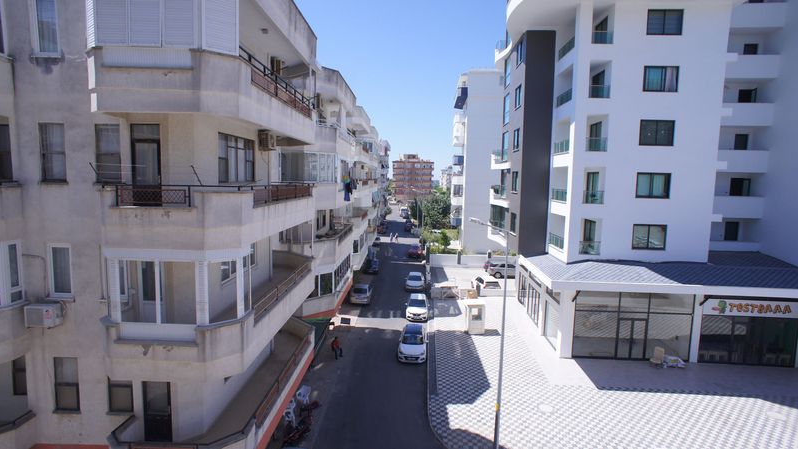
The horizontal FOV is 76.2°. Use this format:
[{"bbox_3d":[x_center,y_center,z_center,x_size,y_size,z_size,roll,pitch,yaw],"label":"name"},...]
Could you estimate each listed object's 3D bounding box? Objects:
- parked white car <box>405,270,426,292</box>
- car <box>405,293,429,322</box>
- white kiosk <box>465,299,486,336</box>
[{"bbox_3d":[1.748,5.782,52.338,1.720,1.450,4.300,2,5,2],"label":"parked white car"},{"bbox_3d":[1.530,6.880,42.300,1.750,1.480,4.300,2,5,2],"label":"car"},{"bbox_3d":[5.733,6.894,37.930,1.200,2.200,1.300,1,6,-3],"label":"white kiosk"}]

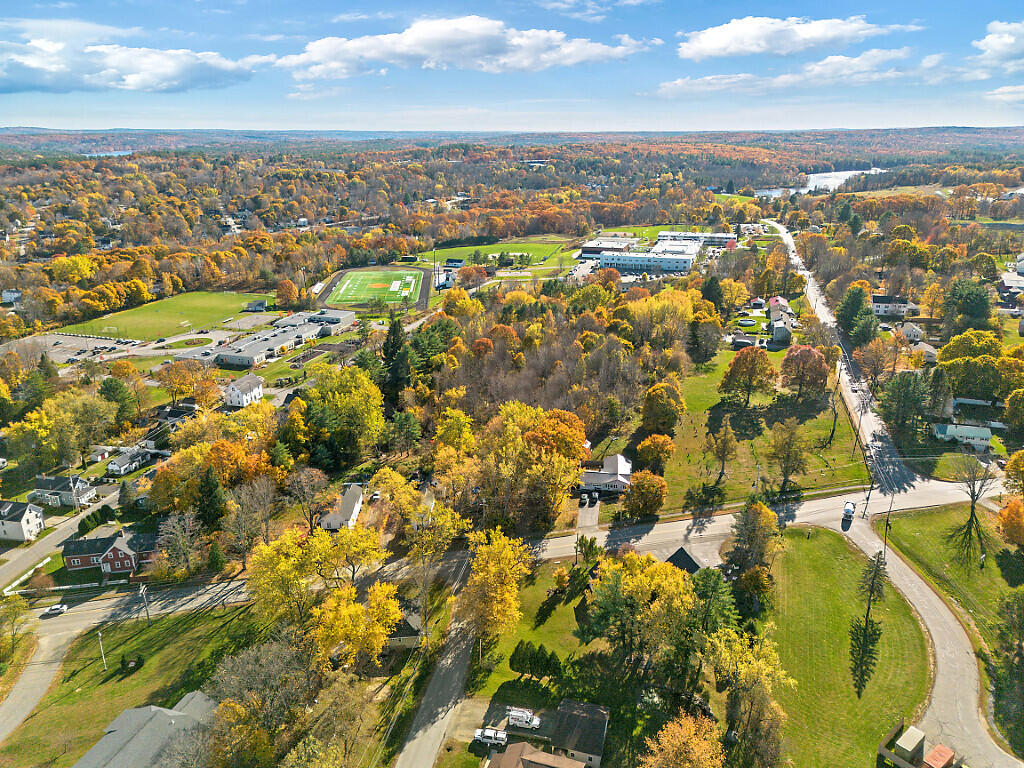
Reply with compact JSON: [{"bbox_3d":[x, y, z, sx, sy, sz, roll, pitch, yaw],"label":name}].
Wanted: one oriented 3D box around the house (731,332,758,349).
[{"bbox_3d":[122.000,-22.259,371.794,11.500,5.000,9.000,3,20,9],"label":"house"}]

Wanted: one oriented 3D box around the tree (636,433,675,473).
[{"bbox_3d":[50.785,24.914,248.895,13.000,14.000,13.000,0,20,0],"label":"tree"}]

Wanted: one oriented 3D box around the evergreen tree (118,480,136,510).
[{"bbox_3d":[-112.519,32.331,207.304,4.673,9.231,4.673,0,20,0],"label":"evergreen tree"}]

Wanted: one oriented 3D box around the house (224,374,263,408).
[{"bbox_3d":[-114.530,2.360,303.400,9.130,10.440,13.050,6,21,17],"label":"house"}]

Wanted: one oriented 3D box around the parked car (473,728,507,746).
[{"bbox_3d":[-3.835,63.554,128.126,5.750,1.900,1.980,4,20,10],"label":"parked car"}]

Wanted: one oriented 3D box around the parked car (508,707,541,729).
[{"bbox_3d":[2.621,68.451,145.308,6.100,2.500,2.100,4,20,10],"label":"parked car"}]

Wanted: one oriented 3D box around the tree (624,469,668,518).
[{"bbox_3d":[41.855,34.661,220.003,13.500,15.300,13.500,0,20,0],"label":"tree"}]

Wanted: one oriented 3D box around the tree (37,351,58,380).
[{"bbox_3d":[-222.164,-7.552,339.497,9.000,13.500,9.000,0,20,0],"label":"tree"}]

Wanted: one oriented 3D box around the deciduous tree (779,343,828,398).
[{"bbox_3d":[129.931,-4.531,315.683,21.500,24.000,21.500,0,20,0],"label":"deciduous tree"}]

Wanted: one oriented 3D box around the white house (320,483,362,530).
[{"bbox_3d":[-49.100,35.314,204.510,8.800,5.500,17.500,0,20,0],"label":"white house"}]

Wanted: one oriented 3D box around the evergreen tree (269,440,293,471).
[{"bbox_3d":[-80.870,25.777,247.978,8.000,13.000,8.000,0,20,0],"label":"evergreen tree"}]

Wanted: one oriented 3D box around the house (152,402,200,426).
[{"bbox_3d":[-138.793,12.798,294.498,14.500,5.800,11.500,6,21,16],"label":"house"}]

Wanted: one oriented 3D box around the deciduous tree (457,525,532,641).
[{"bbox_3d":[-3.648,43.789,152.860,14.600,24.400,14.600,0,20,0],"label":"deciduous tree"}]

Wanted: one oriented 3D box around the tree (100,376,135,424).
[{"bbox_3d":[-153.420,7.290,275.560,12.000,20.000,12.000,0,20,0],"label":"tree"}]

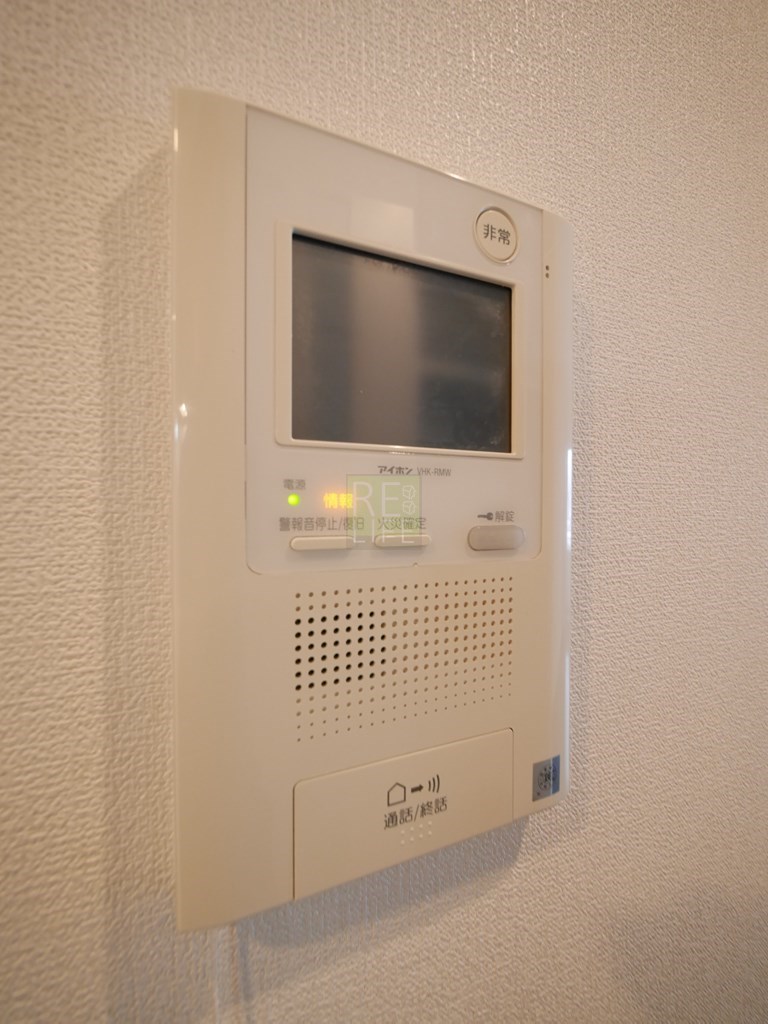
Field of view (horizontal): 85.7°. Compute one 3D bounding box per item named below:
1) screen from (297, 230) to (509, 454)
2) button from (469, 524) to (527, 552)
[{"bbox_3d":[0.008,-0.046,0.124,0.071,0.054,0.004,0,1,-22],"label":"screen"},{"bbox_3d":[0.037,0.008,0.134,0.022,0.008,0.004,0,1,-22],"label":"button"}]

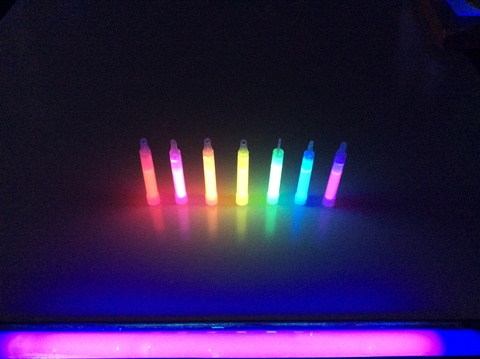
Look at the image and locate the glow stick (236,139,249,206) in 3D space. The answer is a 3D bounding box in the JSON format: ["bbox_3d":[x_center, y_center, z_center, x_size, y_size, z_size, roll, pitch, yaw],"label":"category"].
[{"bbox_3d":[0.004,-0.008,0.518,0.013,0.103,0.013,2,47,0],"label":"glow stick"}]

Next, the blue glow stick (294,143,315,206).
[{"bbox_3d":[0.077,-0.008,0.519,0.013,0.103,0.013,2,47,0],"label":"blue glow stick"}]

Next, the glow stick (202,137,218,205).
[{"bbox_3d":[-0.035,-0.009,0.518,0.013,0.103,0.013,2,47,0],"label":"glow stick"}]

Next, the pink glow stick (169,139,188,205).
[{"bbox_3d":[-0.072,-0.009,0.517,0.013,0.103,0.013,2,47,0],"label":"pink glow stick"}]

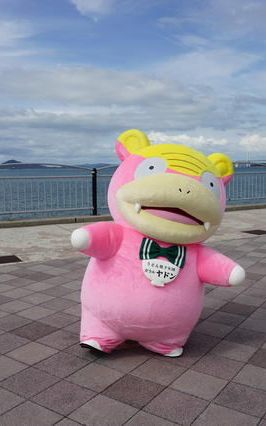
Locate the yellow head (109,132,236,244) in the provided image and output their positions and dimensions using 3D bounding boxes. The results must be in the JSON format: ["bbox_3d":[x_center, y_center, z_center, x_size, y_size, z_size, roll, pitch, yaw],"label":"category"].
[{"bbox_3d":[0.258,-0.171,3.100,0.860,0.700,0.760,13,2,-15],"label":"yellow head"}]

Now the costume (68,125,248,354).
[{"bbox_3d":[0.191,0.266,3.200,1.280,1.660,0.950,10,3,-16],"label":"costume"}]

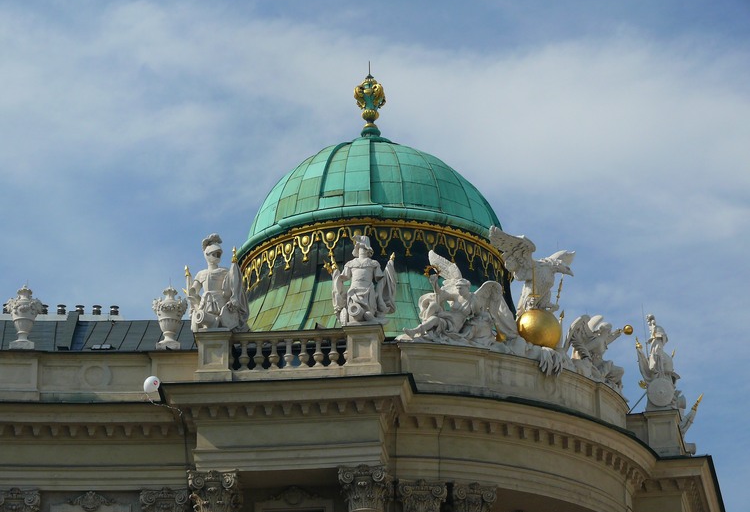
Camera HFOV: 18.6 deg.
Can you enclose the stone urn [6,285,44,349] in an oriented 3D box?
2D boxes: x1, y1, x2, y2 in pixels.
[{"bbox_3d":[-9.490,1.699,62.286,1.030,1.900,1.030,-1,-23,3],"label":"stone urn"}]

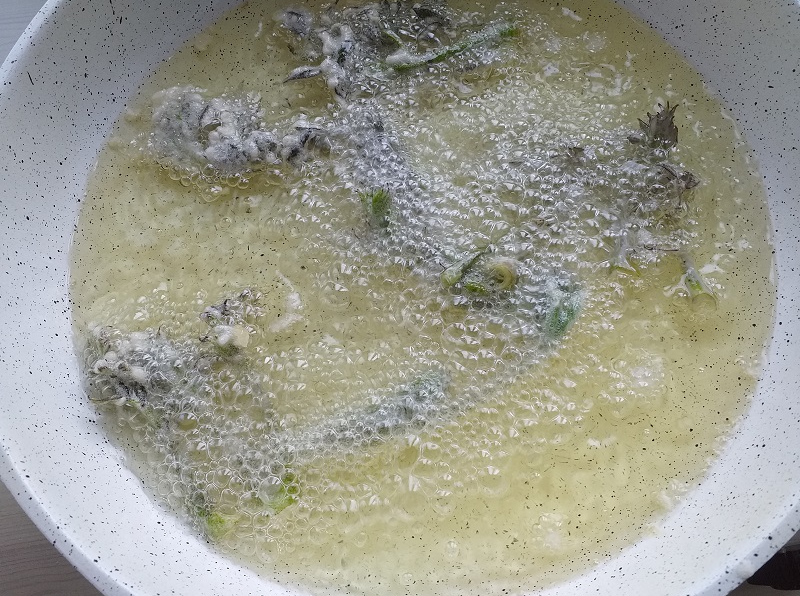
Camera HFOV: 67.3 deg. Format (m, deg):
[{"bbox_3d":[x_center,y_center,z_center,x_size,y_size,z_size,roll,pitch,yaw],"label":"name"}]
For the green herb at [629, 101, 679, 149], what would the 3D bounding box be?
[{"bbox_3d":[0.101,-0.070,0.241,0.018,0.012,0.015,1,73,4],"label":"green herb"}]

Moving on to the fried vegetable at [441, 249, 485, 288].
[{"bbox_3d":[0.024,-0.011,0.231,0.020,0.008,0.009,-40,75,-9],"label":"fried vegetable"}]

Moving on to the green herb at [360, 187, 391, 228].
[{"bbox_3d":[-0.010,-0.036,0.241,0.010,0.008,0.018,-16,72,-2],"label":"green herb"}]

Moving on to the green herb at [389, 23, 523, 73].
[{"bbox_3d":[0.023,-0.109,0.260,0.058,0.010,0.011,-14,72,-1],"label":"green herb"}]

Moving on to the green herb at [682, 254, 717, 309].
[{"bbox_3d":[0.111,-0.006,0.224,0.011,0.008,0.019,-13,72,-1],"label":"green herb"}]

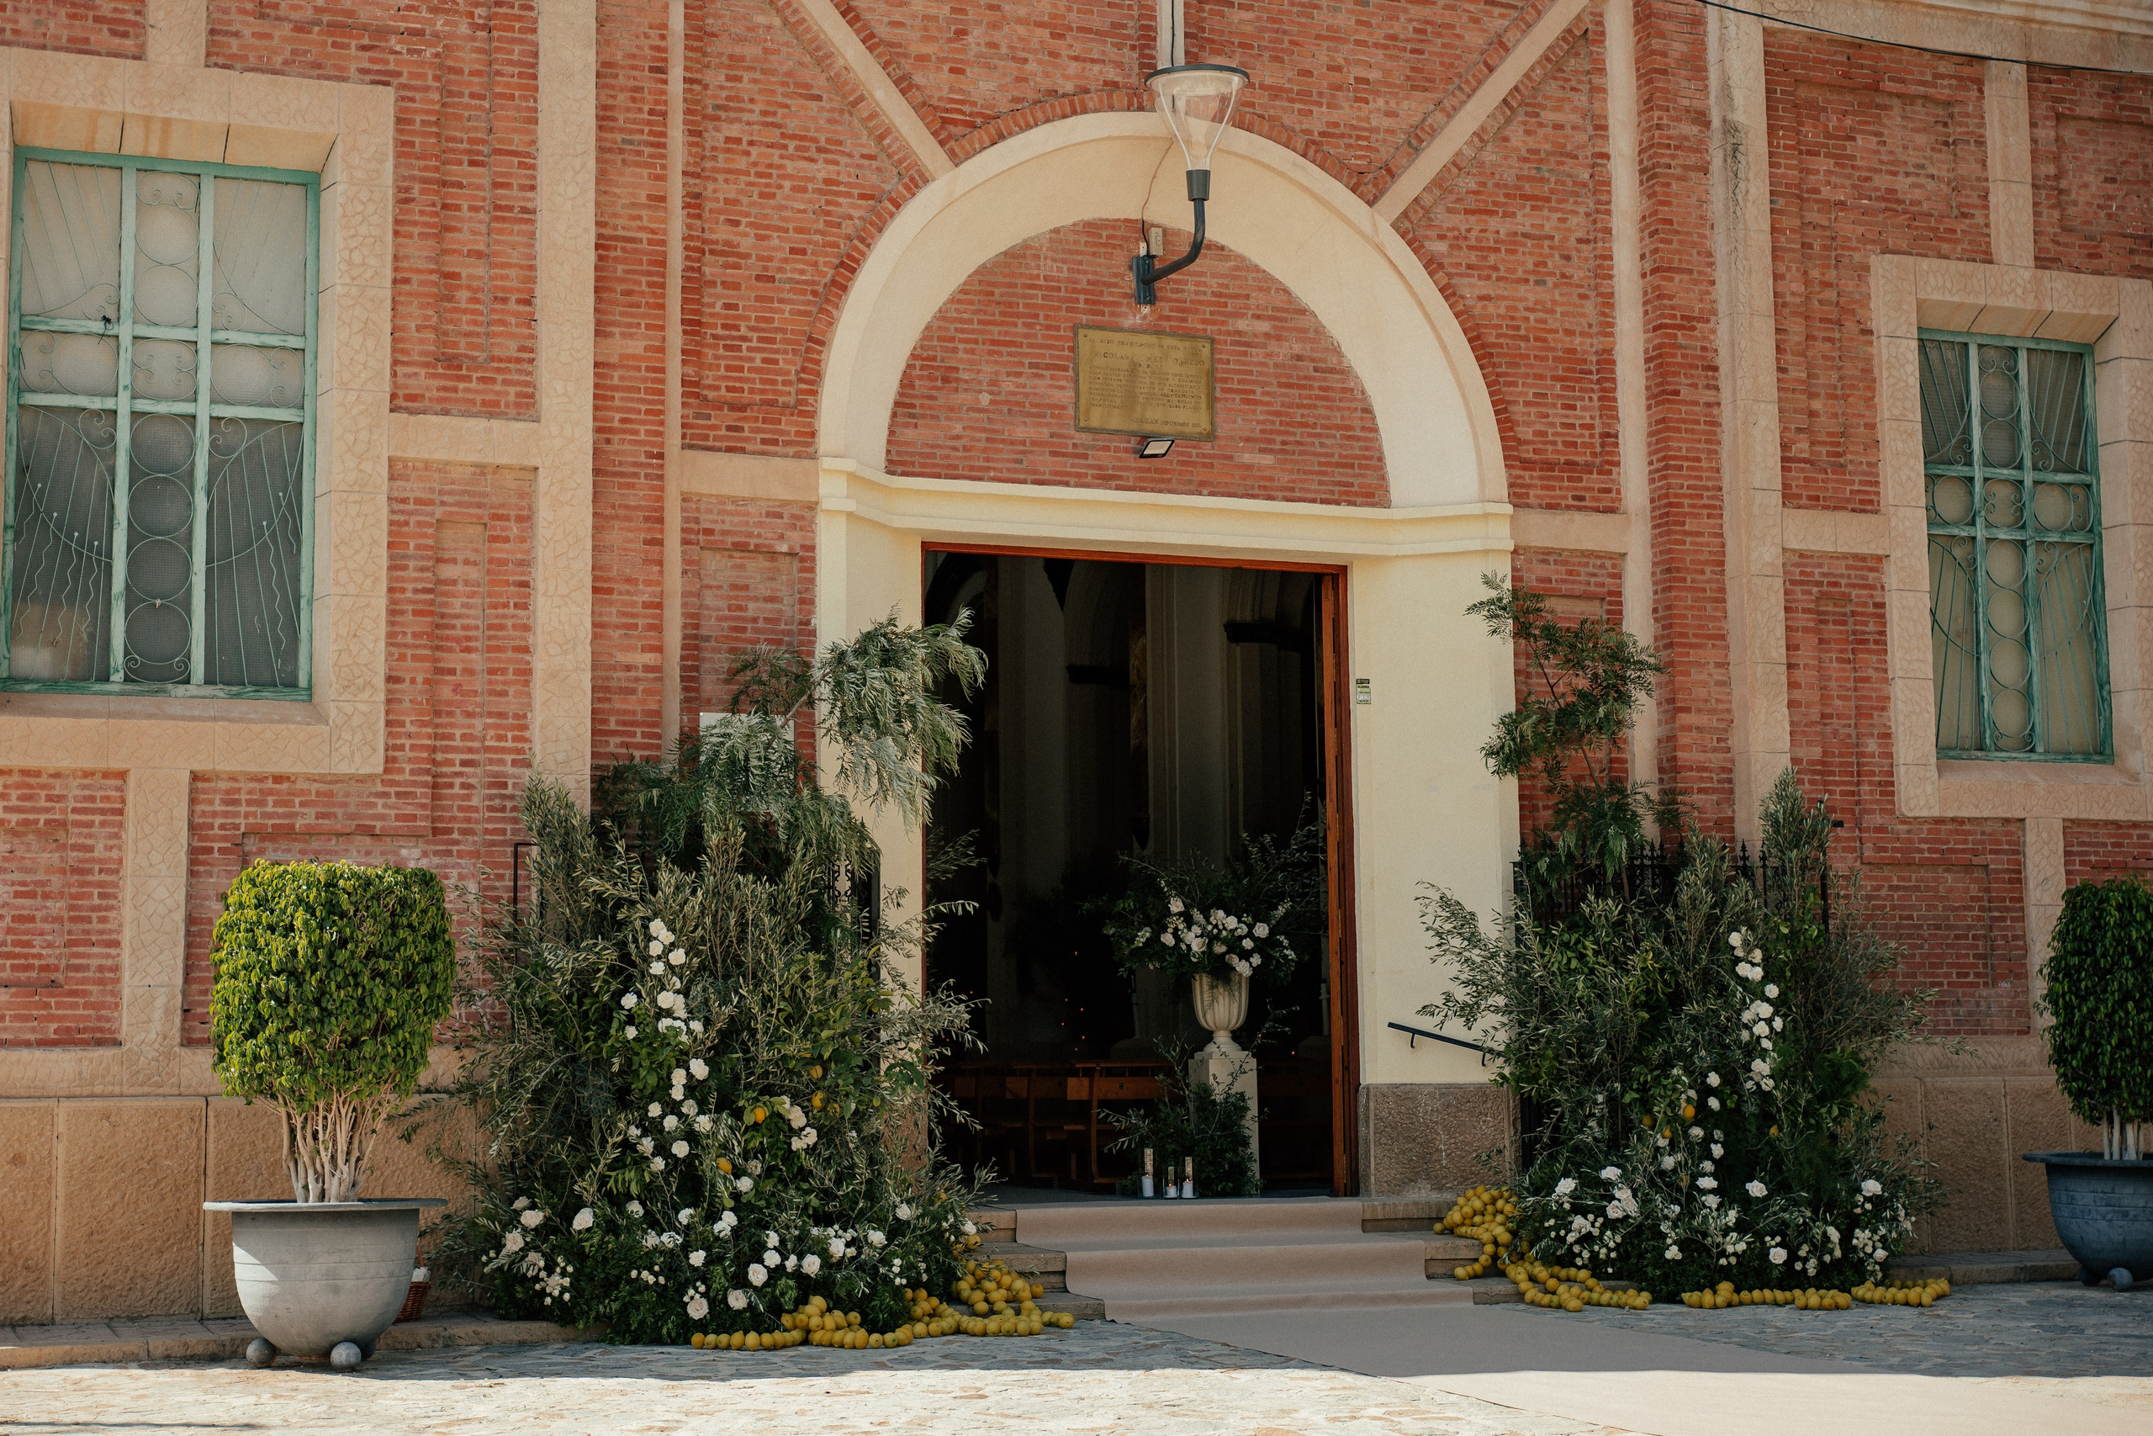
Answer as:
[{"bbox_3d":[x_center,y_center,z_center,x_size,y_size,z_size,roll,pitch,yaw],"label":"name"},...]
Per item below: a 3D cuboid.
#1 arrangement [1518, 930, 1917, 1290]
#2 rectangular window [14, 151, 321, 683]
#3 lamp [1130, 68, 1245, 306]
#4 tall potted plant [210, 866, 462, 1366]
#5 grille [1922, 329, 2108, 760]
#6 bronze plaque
[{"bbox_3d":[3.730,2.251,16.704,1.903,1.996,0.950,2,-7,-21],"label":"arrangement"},{"bbox_3d":[-4.666,-1.493,14.695,1.499,2.785,0.080,2,-7,-21],"label":"rectangular window"},{"bbox_3d":[0.602,-3.076,16.685,0.610,1.130,1.096,2,-7,-21],"label":"lamp"},{"bbox_3d":[-3.350,1.772,12.873,1.120,2.200,1.120,2,-7,-21],"label":"tall potted plant"},{"bbox_3d":[6.125,-1.123,18.817,1.514,2.808,0.080,2,-7,-21],"label":"grille"},{"bbox_3d":[0.424,-1.994,17.060,0.896,0.638,0.040,2,-7,-21],"label":"bronze plaque"}]

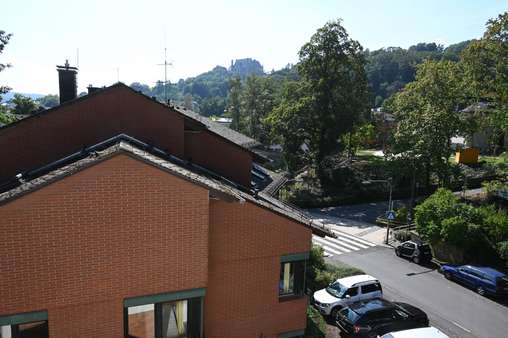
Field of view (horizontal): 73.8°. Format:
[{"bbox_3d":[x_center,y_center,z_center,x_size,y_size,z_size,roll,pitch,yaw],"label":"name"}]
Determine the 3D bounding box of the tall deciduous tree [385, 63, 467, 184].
[{"bbox_3d":[22.664,-5.661,44.529,10.319,16.605,10.319,6,9,26],"label":"tall deciduous tree"}]

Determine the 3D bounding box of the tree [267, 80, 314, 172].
[{"bbox_3d":[4.760,-5.222,45.692,6.065,13.094,6.065,3,8,6],"label":"tree"}]

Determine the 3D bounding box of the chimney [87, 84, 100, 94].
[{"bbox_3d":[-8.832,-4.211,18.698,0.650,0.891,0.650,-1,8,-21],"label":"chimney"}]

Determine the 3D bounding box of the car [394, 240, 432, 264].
[{"bbox_3d":[12.975,6.569,27.623,1.530,1.550,2.550,-2,9,-27],"label":"car"}]

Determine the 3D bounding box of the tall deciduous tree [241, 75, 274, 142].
[{"bbox_3d":[0.532,-8.640,57.355,5.653,14.332,5.653,2,8,0],"label":"tall deciduous tree"}]

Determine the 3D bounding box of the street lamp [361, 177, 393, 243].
[{"bbox_3d":[10.542,3.811,29.253,3.450,5.870,0.300,-2,9,-25],"label":"street lamp"}]

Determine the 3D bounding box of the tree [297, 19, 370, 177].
[{"bbox_3d":[10.557,-8.720,45.176,9.757,21.589,9.757,4,8,12],"label":"tree"}]

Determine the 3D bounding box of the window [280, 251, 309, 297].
[{"bbox_3d":[1.281,3.475,11.100,1.124,1.534,0.180,-1,8,-21],"label":"window"}]

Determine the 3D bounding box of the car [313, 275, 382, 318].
[{"bbox_3d":[5.583,7.646,20.670,4.220,1.680,1.820,-1,9,-22],"label":"car"}]

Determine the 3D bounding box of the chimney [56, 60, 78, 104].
[{"bbox_3d":[-6.746,-3.120,12.310,0.620,1.595,0.650,-1,8,-21],"label":"chimney"}]

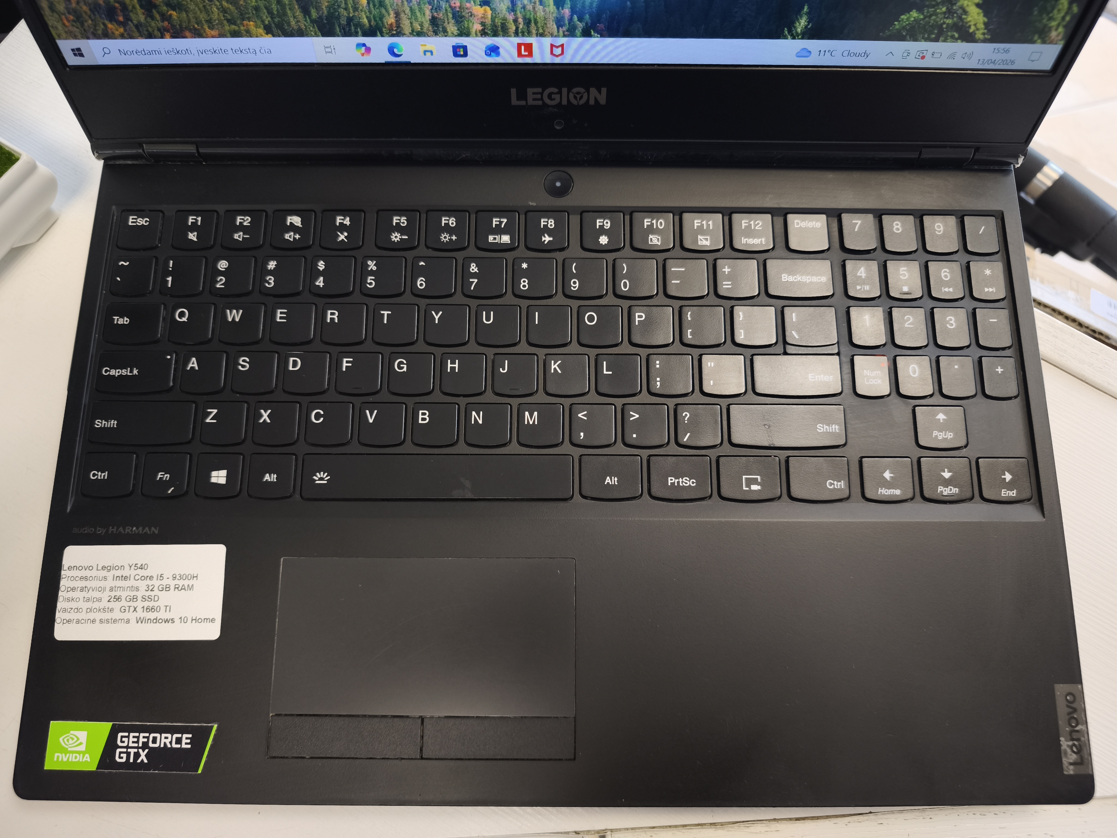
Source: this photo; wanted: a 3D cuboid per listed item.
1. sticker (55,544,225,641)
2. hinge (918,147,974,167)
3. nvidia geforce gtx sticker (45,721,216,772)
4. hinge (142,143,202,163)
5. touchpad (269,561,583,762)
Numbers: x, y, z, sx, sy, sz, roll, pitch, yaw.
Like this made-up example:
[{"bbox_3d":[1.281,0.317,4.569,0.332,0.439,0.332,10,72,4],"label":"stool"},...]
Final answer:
[{"bbox_3d":[-0.145,0.060,0.258,0.057,0.001,0.032,0,78,0],"label":"sticker"},{"bbox_3d":[0.151,-0.104,0.290,0.020,0.009,0.008,0,78,0],"label":"hinge"},{"bbox_3d":[-0.143,0.109,0.247,0.056,0.001,0.015,1,78,0],"label":"nvidia geforce gtx sticker"},{"bbox_3d":[-0.150,-0.105,0.290,0.021,0.009,0.008,0,78,0],"label":"hinge"},{"bbox_3d":[-0.046,0.081,0.255,0.103,0.002,0.066,0,78,0],"label":"touchpad"}]

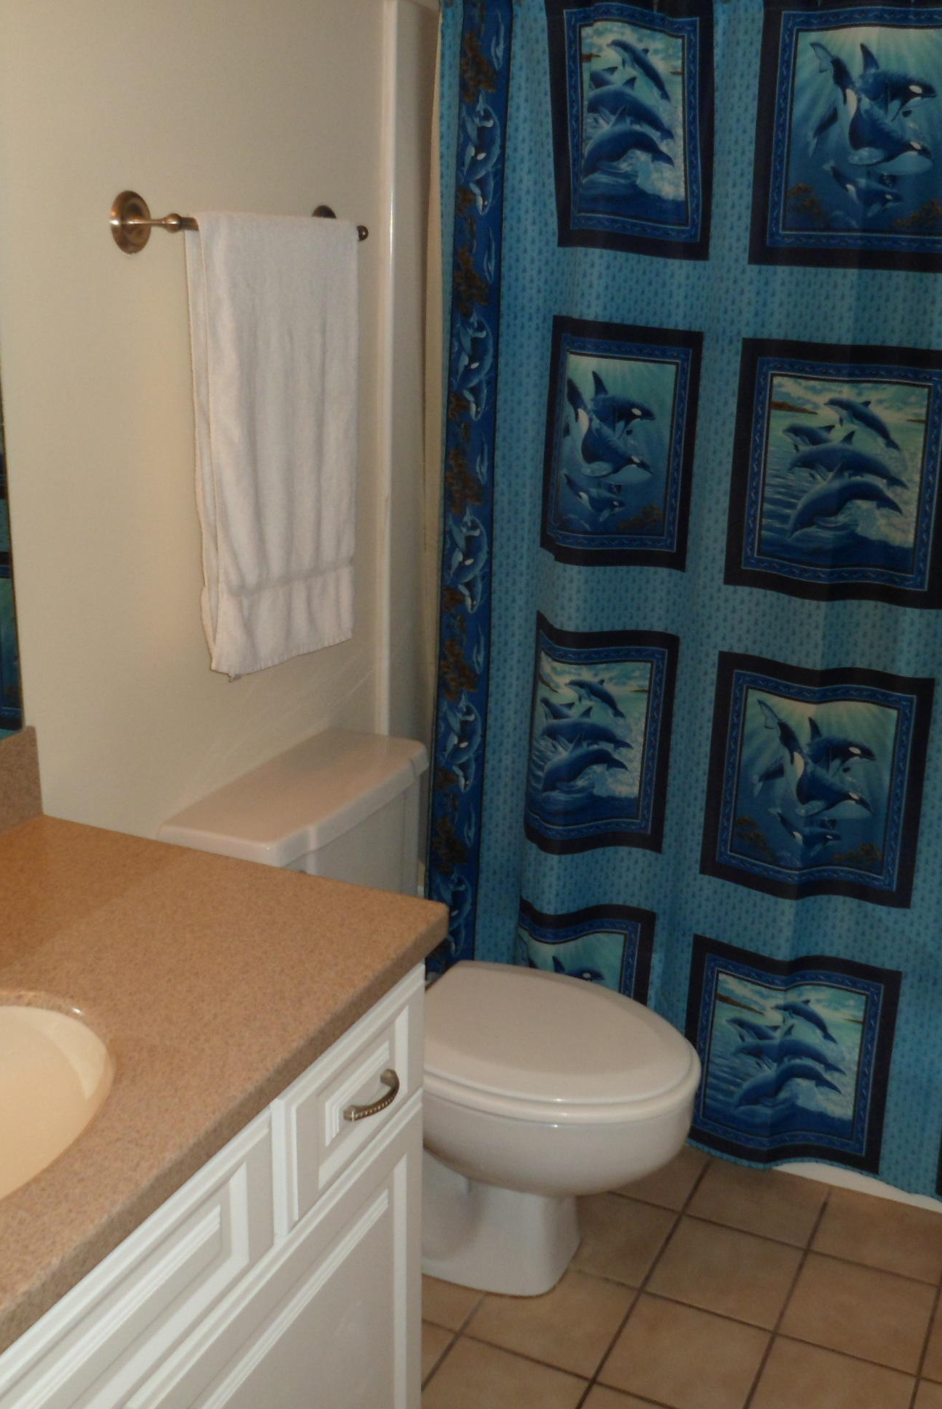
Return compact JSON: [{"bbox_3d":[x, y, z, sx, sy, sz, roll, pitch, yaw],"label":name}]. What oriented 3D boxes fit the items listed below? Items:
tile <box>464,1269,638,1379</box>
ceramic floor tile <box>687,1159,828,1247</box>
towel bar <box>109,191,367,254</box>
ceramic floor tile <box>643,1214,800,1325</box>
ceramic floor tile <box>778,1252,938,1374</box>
[{"bbox_3d":[0.121,0.905,2.087,0.203,0.010,0.203,9,19,24],"label":"tile"},{"bbox_3d":[0.485,0.828,2.362,0.203,0.010,0.193,9,19,24],"label":"ceramic floor tile"},{"bbox_3d":[-0.283,-0.639,1.893,0.083,0.074,0.530,9,19,24],"label":"towel bar"},{"bbox_3d":[0.398,0.880,2.185,0.203,0.010,0.203,9,19,24],"label":"ceramic floor tile"},{"bbox_3d":[0.583,0.907,2.104,0.203,0.010,0.203,9,19,24],"label":"ceramic floor tile"}]

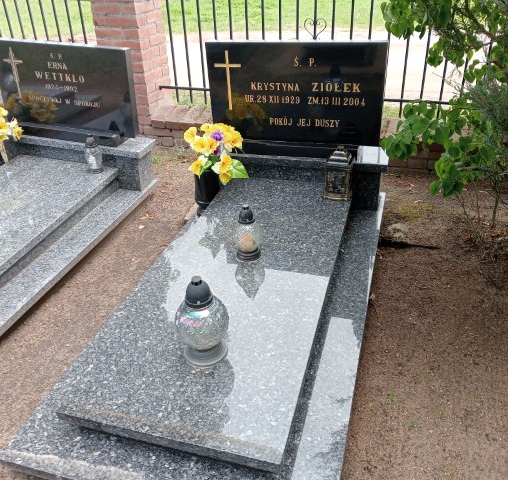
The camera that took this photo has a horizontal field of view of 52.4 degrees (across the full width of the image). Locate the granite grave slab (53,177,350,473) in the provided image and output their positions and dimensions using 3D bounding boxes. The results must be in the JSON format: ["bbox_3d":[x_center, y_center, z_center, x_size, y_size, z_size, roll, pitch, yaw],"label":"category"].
[{"bbox_3d":[-0.028,0.142,2.195,0.704,0.048,1.707,7,34,15],"label":"granite grave slab"}]

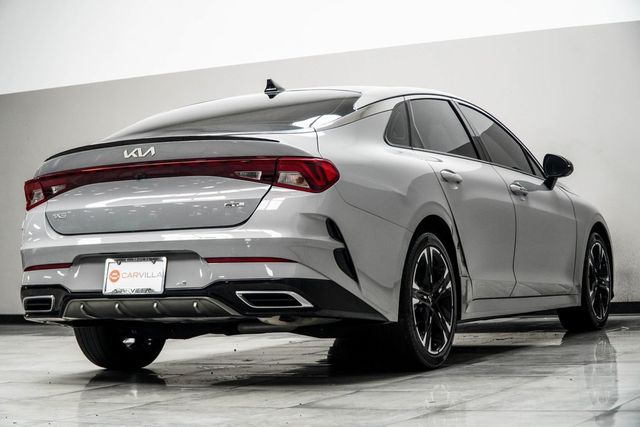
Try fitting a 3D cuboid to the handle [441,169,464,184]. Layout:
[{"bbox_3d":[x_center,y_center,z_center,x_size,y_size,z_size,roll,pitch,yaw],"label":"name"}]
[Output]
[{"bbox_3d":[0.636,-0.176,5.869,0.050,0.050,0.240,-3,-8,28],"label":"handle"}]

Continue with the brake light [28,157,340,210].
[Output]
[{"bbox_3d":[-0.700,-0.135,5.260,1.650,0.180,0.250,-3,-3,28],"label":"brake light"}]

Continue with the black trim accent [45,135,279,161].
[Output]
[{"bbox_3d":[-0.727,-0.278,5.221,1.240,0.055,0.140,-3,-3,28],"label":"black trim accent"}]

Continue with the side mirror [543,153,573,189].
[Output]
[{"bbox_3d":[1.404,-0.247,7.224,0.195,0.215,0.140,-3,-3,28],"label":"side mirror"}]

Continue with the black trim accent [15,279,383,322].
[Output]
[{"bbox_3d":[-0.643,0.389,5.315,1.790,0.210,0.540,-3,-3,28],"label":"black trim accent"}]

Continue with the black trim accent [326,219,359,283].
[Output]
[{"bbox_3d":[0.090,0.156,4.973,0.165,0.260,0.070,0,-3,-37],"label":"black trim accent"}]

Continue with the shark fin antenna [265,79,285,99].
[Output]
[{"bbox_3d":[-0.218,-0.632,6.227,0.065,0.080,0.160,-3,5,28],"label":"shark fin antenna"}]

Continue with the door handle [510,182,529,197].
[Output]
[{"bbox_3d":[1.100,-0.129,6.748,0.050,0.050,0.240,-3,-8,28],"label":"door handle"}]

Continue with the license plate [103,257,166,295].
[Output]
[{"bbox_3d":[-0.768,0.261,5.090,0.312,0.160,0.020,-3,-11,28],"label":"license plate"}]

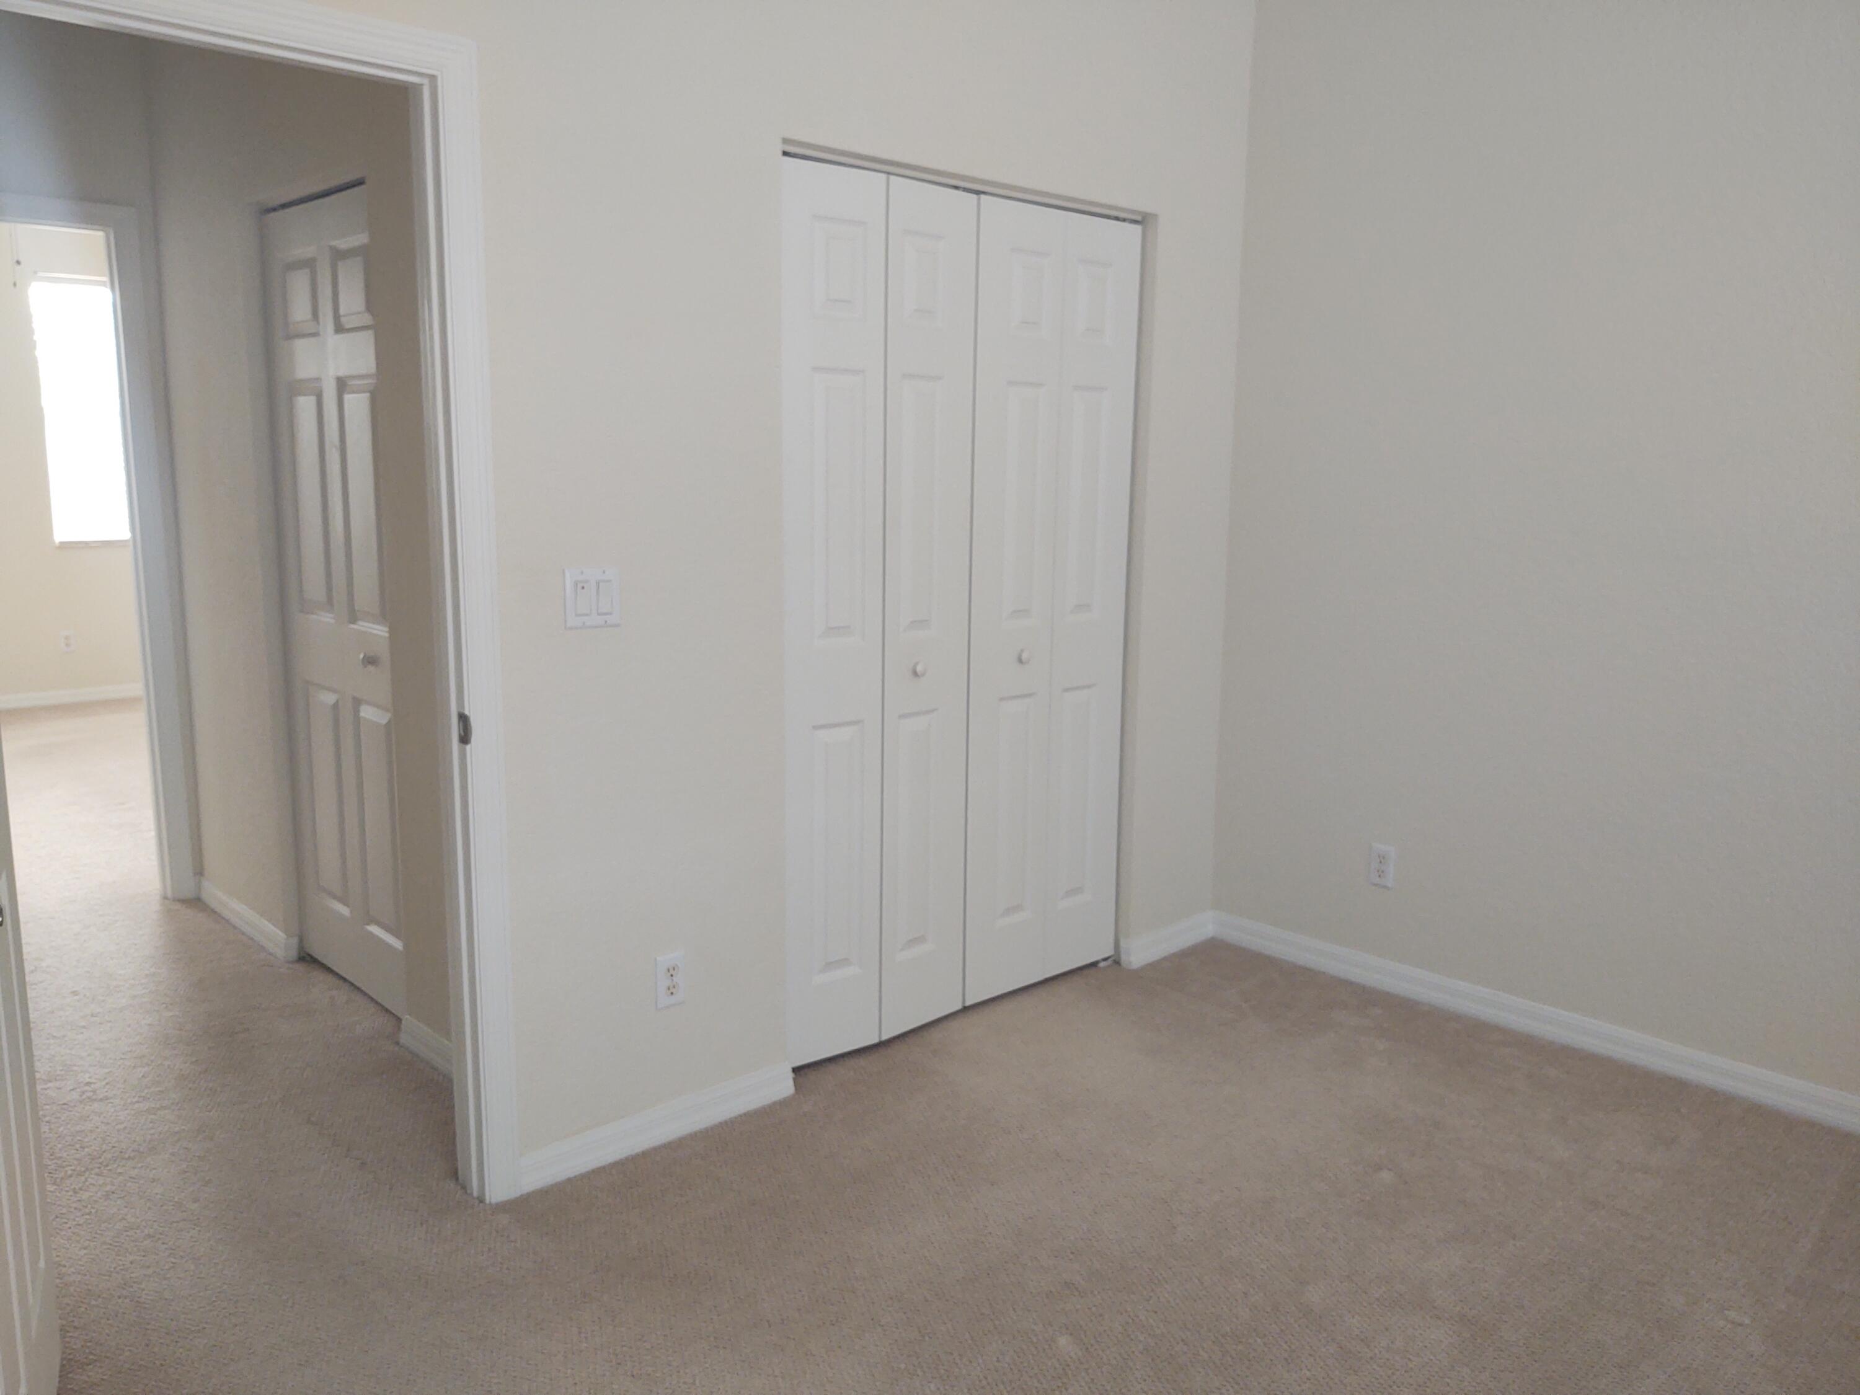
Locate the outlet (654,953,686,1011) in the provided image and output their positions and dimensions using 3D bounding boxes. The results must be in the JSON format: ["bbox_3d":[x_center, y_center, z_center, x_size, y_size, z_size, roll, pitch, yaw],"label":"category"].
[{"bbox_3d":[-0.534,0.589,3.008,0.070,0.114,0.010,-8,13,-43],"label":"outlet"}]

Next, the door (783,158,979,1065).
[{"bbox_3d":[-0.126,-0.156,3.353,0.610,2.000,0.057,-8,13,-43],"label":"door"}]

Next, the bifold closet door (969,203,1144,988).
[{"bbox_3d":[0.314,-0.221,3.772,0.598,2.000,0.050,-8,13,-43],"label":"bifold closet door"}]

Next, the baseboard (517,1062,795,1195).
[{"bbox_3d":[-0.551,0.890,3.042,0.683,0.078,0.015,-8,13,-43],"label":"baseboard"}]

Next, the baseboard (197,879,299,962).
[{"bbox_3d":[-2.066,0.648,4.343,0.015,0.080,0.780,-8,13,-43],"label":"baseboard"}]

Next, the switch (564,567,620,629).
[{"bbox_3d":[-0.638,-0.189,2.765,0.116,0.115,0.011,-8,13,-43],"label":"switch"}]

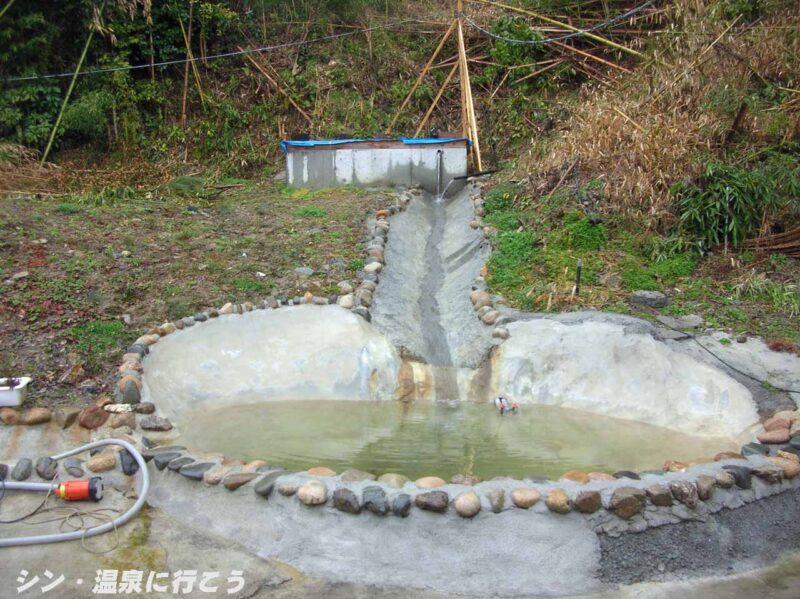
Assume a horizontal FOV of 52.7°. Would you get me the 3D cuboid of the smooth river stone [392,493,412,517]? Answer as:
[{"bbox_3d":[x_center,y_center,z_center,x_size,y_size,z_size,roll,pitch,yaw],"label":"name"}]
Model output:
[{"bbox_3d":[0.014,1.134,4.473,0.112,0.130,0.120,0,5,0],"label":"smooth river stone"}]

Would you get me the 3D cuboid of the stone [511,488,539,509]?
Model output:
[{"bbox_3d":[0.606,0.961,3.902,0.140,0.095,0.120,-1,6,-6],"label":"stone"}]

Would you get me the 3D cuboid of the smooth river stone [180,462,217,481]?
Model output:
[{"bbox_3d":[-1.264,1.082,5.071,0.150,0.100,0.240,4,7,41],"label":"smooth river stone"}]

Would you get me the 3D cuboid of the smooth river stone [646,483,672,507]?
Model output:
[{"bbox_3d":[1.266,0.956,3.944,0.125,0.100,0.120,-2,6,-17],"label":"smooth river stone"}]

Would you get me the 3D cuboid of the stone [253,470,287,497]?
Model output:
[{"bbox_3d":[-0.632,0.892,3.920,0.190,0.100,0.095,-5,7,-45],"label":"stone"}]

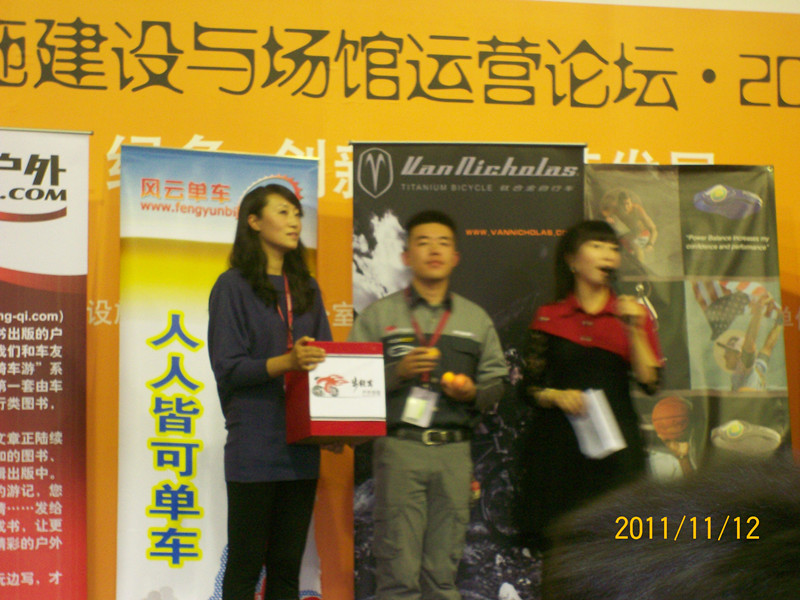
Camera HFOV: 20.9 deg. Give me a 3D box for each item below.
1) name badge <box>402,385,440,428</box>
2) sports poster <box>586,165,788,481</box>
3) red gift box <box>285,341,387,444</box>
[{"bbox_3d":[0.065,0.341,6.900,0.090,0.115,0.010,17,-3,-5],"label":"name badge"},{"bbox_3d":[1.090,0.340,8.150,0.760,1.700,0.030,-2,-7,-7],"label":"sports poster"},{"bbox_3d":[-0.204,0.295,6.820,0.247,0.291,0.242,1,-10,-21],"label":"red gift box"}]

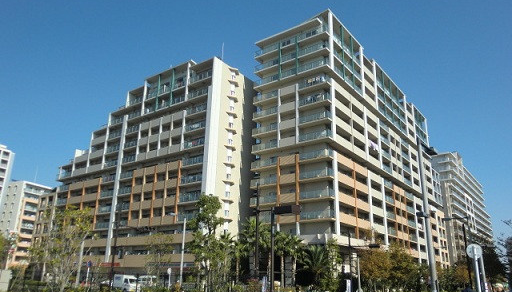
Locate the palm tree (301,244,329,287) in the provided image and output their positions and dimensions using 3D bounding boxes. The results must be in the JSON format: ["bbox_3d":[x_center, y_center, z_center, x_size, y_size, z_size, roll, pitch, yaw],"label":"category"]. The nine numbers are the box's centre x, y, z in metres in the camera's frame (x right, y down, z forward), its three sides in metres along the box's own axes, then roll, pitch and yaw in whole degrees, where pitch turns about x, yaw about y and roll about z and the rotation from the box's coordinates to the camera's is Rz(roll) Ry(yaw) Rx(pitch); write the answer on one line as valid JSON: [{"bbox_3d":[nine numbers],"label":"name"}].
[{"bbox_3d":[6.920,14.581,45.208,3.500,5.833,3.500,-1,-19,8],"label":"palm tree"}]

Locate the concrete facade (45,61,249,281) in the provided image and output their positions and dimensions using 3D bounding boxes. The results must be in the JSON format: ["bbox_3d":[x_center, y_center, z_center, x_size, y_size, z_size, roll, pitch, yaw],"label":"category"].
[{"bbox_3d":[-21.187,8.023,75.499,46.200,36.400,15.000,-12,-23,35],"label":"concrete facade"}]

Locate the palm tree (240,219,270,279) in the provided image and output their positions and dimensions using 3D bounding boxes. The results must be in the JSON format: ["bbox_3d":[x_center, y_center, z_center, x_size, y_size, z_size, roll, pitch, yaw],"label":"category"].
[{"bbox_3d":[-0.187,13.540,48.185,4.000,9.347,4.000,1,-18,0],"label":"palm tree"}]

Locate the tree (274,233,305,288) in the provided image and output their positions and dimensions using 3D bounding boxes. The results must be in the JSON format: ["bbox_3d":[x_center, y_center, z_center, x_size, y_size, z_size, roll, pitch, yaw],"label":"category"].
[{"bbox_3d":[3.991,13.968,45.765,3.600,7.209,3.600,0,-18,5],"label":"tree"}]

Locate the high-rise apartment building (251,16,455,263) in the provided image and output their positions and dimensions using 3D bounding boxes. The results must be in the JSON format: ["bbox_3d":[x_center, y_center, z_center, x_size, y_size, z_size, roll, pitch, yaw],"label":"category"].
[{"bbox_3d":[24.491,7.791,83.843,15.600,44.200,63.000,-12,-23,35],"label":"high-rise apartment building"}]

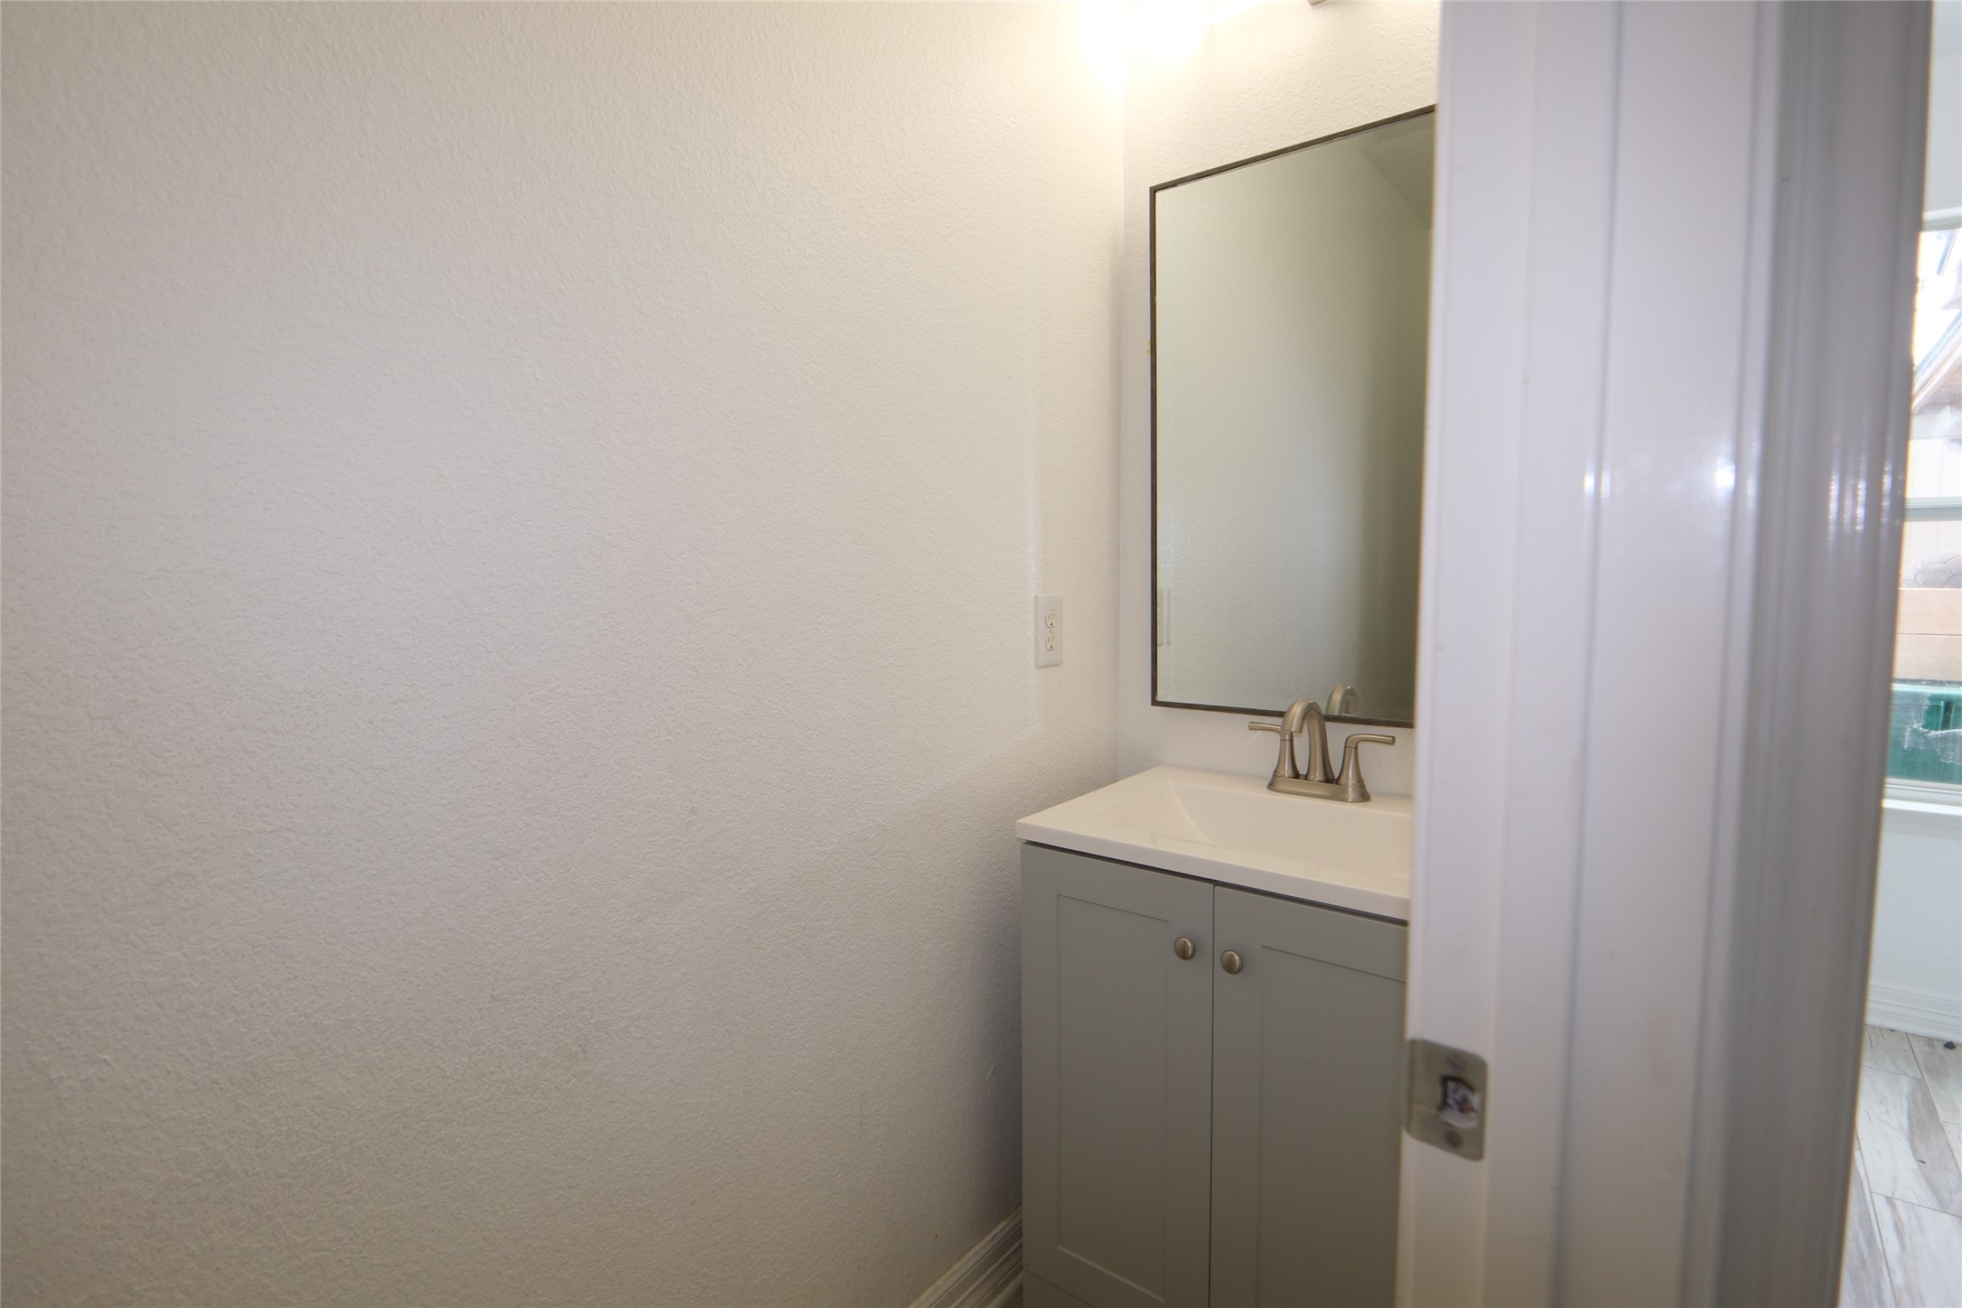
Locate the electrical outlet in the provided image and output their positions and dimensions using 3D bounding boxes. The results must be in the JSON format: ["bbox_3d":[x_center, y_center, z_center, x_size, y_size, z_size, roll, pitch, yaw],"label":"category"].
[{"bbox_3d":[0.116,-0.037,1.358,0.008,0.115,0.071,3,5,37],"label":"electrical outlet"}]

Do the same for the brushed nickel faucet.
[{"bbox_3d":[0.507,0.148,1.268,0.224,0.160,0.165,3,5,37],"label":"brushed nickel faucet"}]

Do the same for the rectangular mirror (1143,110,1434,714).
[{"bbox_3d":[0.559,-0.352,1.308,0.612,0.920,0.022,3,5,37],"label":"rectangular mirror"}]

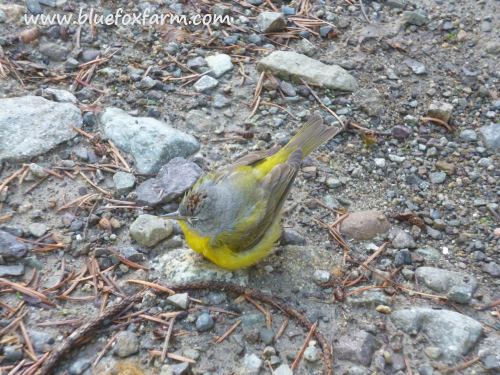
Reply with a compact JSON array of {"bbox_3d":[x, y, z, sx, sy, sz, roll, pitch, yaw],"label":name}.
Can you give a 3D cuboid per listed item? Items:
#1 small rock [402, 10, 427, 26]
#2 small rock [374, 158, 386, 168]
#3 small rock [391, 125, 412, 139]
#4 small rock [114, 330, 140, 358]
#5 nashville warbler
[{"bbox_3d":[0.108,-0.112,0.657,0.016,0.007,0.012,11,46,11],"label":"small rock"},{"bbox_3d":[0.076,-0.014,0.581,0.007,0.005,0.006,0,45,0],"label":"small rock"},{"bbox_3d":[0.086,-0.032,0.568,0.013,0.007,0.009,7,45,7],"label":"small rock"},{"bbox_3d":[-0.057,0.073,0.462,0.011,0.010,0.014,0,45,0],"label":"small rock"},{"bbox_3d":[0.009,0.001,0.518,0.048,0.048,0.110,30,52,28],"label":"nashville warbler"}]

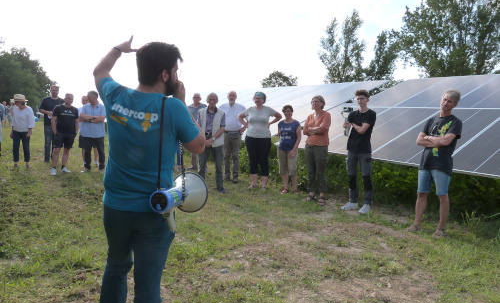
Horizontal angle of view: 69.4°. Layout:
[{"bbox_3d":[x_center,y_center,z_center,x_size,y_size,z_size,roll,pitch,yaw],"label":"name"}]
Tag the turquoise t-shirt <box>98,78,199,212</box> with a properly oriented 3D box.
[{"bbox_3d":[-0.595,-0.035,2.120,0.530,0.760,0.350,3,8,12],"label":"turquoise t-shirt"}]

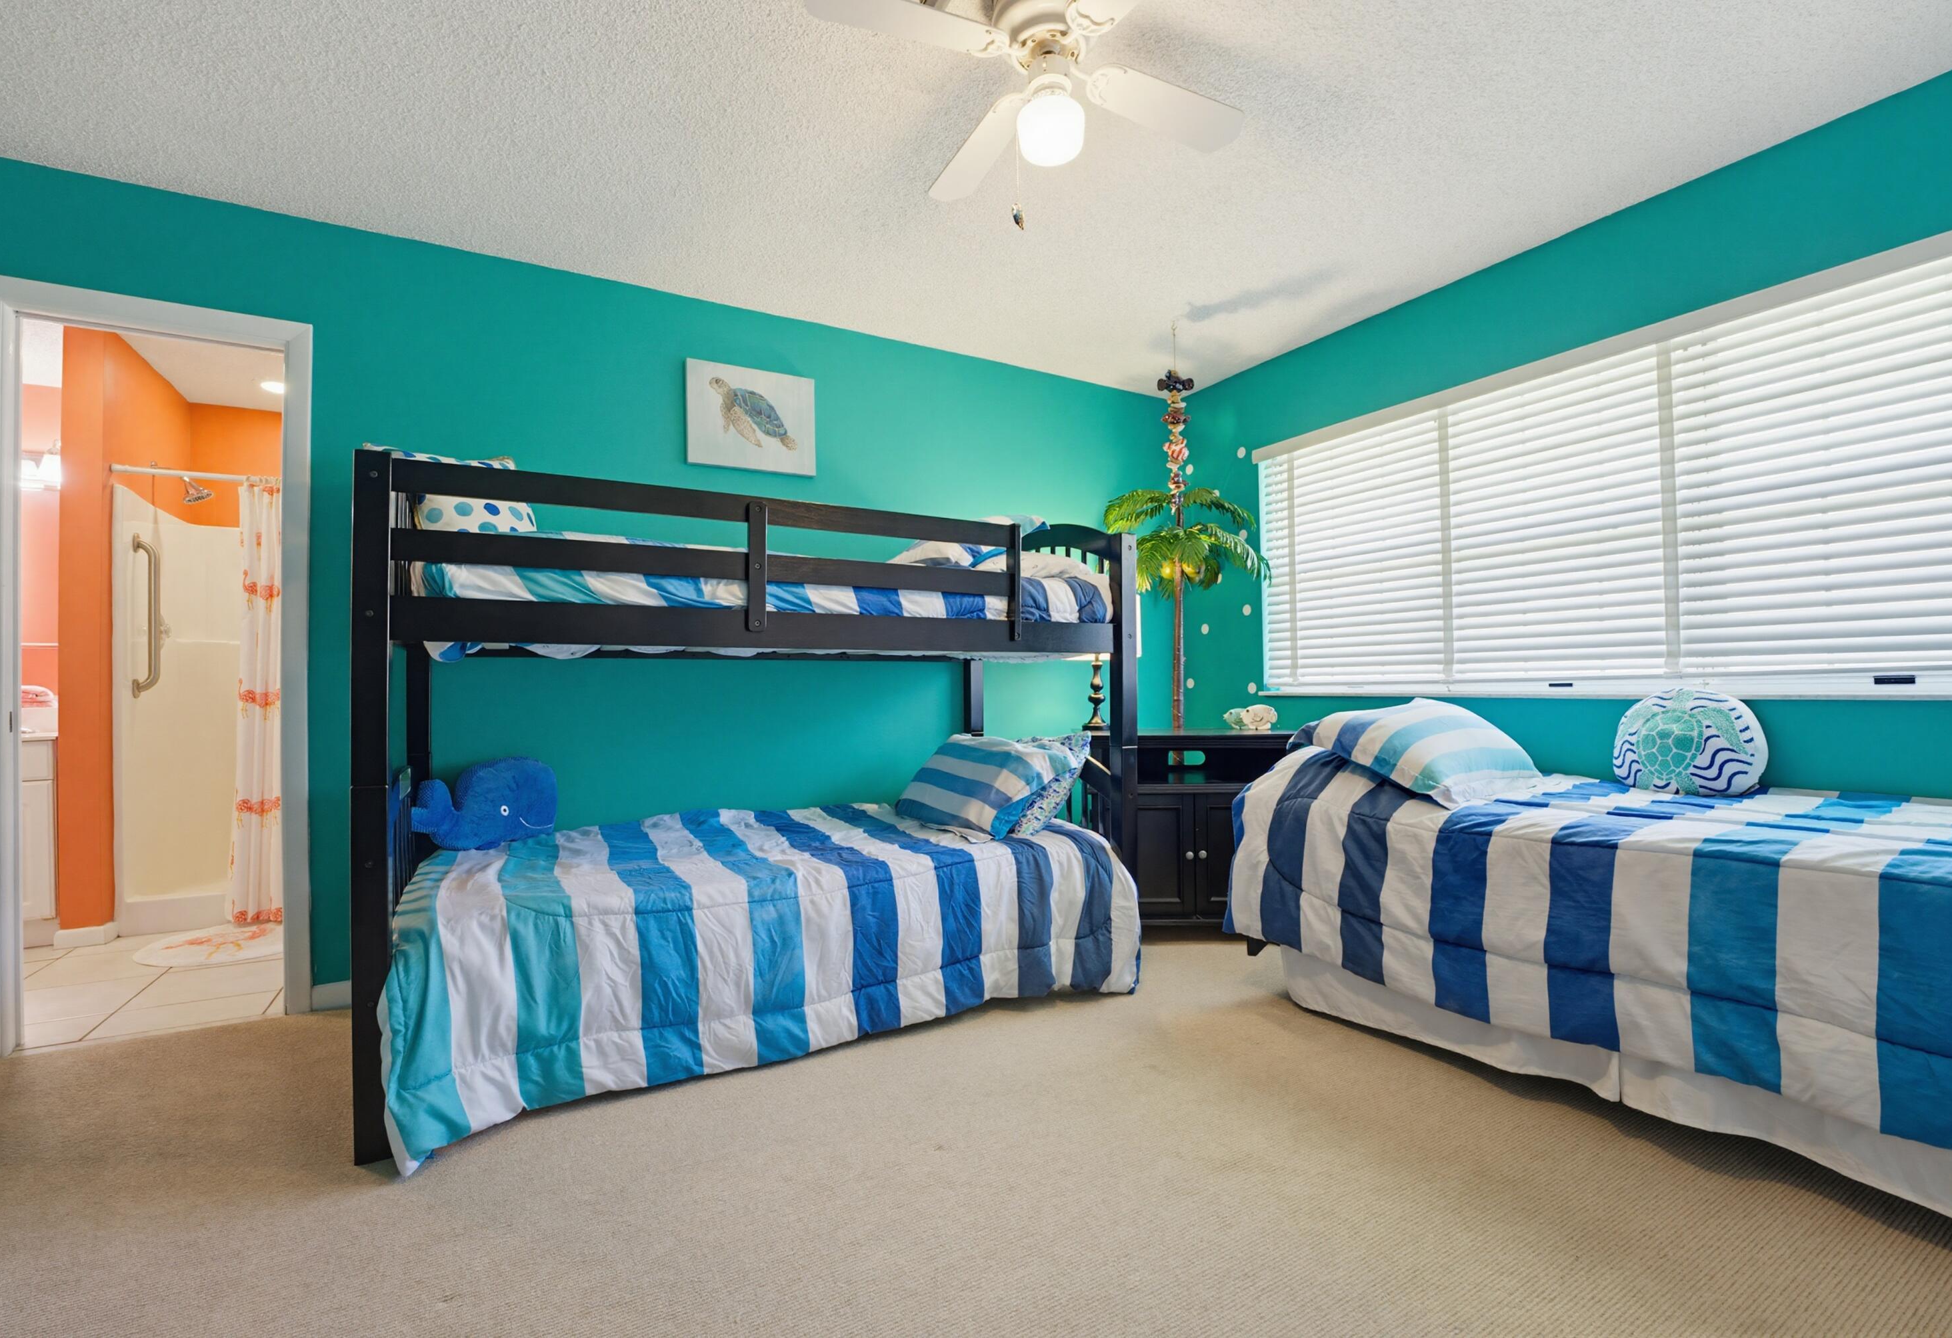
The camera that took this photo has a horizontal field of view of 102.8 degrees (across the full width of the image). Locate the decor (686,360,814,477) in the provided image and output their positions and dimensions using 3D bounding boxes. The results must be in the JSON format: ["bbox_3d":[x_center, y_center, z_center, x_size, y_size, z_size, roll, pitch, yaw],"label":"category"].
[{"bbox_3d":[-0.883,-0.989,3.080,0.500,0.397,0.030,0,-1,-30],"label":"decor"}]

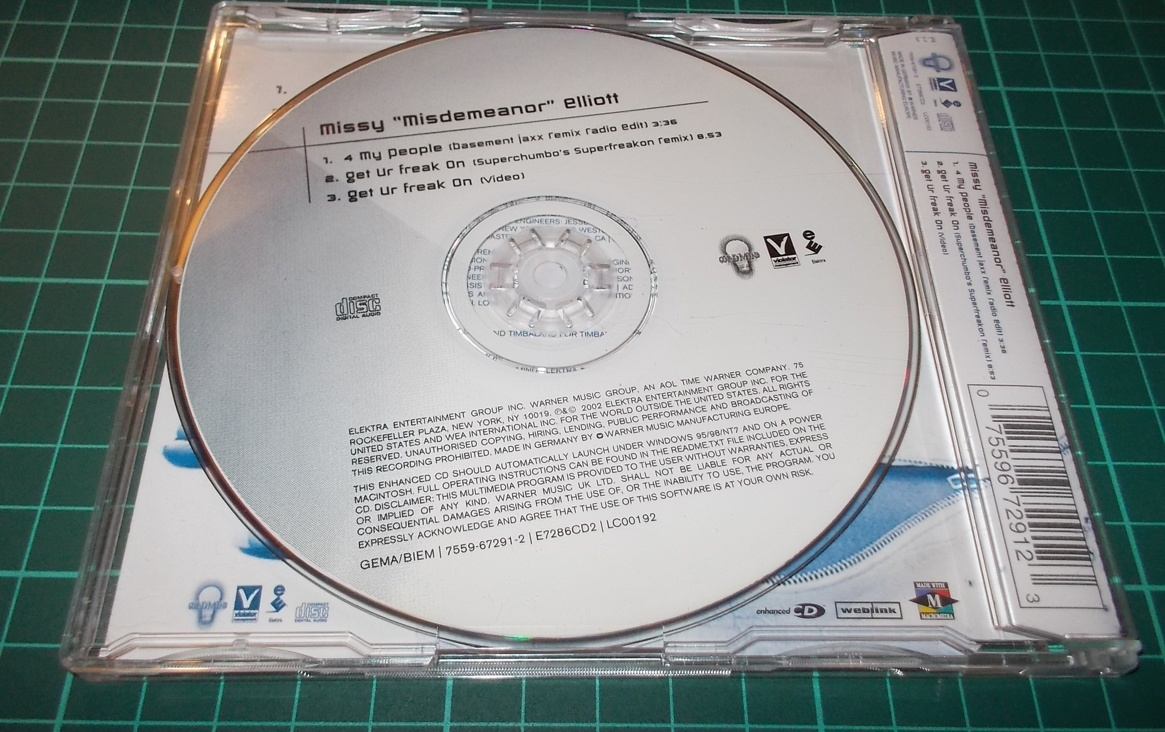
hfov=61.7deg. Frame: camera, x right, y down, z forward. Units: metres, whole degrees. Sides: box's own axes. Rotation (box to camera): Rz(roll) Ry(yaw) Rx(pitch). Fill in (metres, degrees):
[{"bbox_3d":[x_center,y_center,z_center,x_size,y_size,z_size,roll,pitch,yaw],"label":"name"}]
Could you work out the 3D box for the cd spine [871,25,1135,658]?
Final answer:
[{"bbox_3d":[0.065,-0.013,0.163,0.017,0.006,0.118,1,60,-2],"label":"cd spine"}]

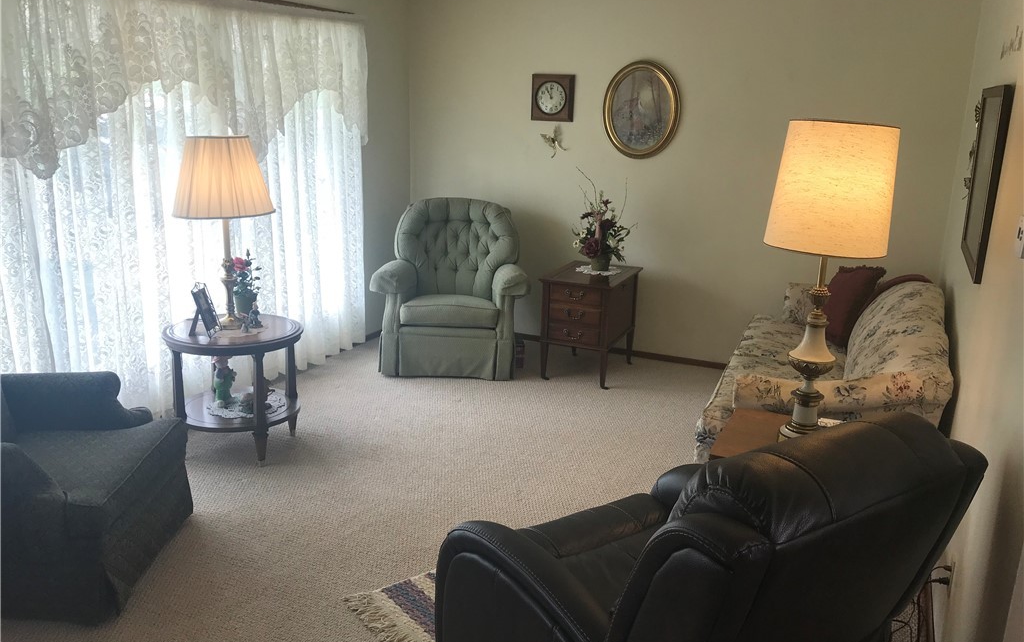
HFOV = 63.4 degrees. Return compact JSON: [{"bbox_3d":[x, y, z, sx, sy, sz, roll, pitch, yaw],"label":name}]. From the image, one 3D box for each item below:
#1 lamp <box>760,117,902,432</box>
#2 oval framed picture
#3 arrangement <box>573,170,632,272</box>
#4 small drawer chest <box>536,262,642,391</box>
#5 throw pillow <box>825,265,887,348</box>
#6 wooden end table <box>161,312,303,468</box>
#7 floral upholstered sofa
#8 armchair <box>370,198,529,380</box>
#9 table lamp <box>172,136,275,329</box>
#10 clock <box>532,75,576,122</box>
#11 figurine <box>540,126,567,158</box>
[{"bbox_3d":[0.983,-0.099,2.638,0.365,1.040,0.365,8,17,23],"label":"lamp"},{"bbox_3d":[0.799,-1.301,5.130,0.495,0.595,0.040,8,17,23],"label":"oval framed picture"},{"bbox_3d":[0.569,-0.619,5.107,0.370,0.620,0.320,8,17,23],"label":"arrangement"},{"bbox_3d":[0.486,0.010,5.161,0.447,0.625,0.632,8,17,23],"label":"small drawer chest"},{"bbox_3d":[1.754,-0.076,4.261,0.160,0.420,0.400,12,10,-24],"label":"throw pillow"},{"bbox_3d":[-1.285,0.325,3.870,0.600,0.595,0.600,-4,16,-19],"label":"wooden end table"},{"bbox_3d":[1.508,0.207,3.974,0.910,0.920,2.020,8,17,23],"label":"floral upholstered sofa"},{"bbox_3d":[-0.362,-0.251,5.298,0.930,1.010,0.880,2,15,2],"label":"armchair"},{"bbox_3d":[-1.287,-0.388,3.716,0.435,0.860,0.435,-4,16,-19],"label":"table lamp"},{"bbox_3d":[0.264,-1.435,5.337,0.290,0.285,0.055,8,17,23],"label":"clock"},{"bbox_3d":[0.266,-1.158,5.384,0.170,0.200,0.090,8,17,23],"label":"figurine"}]

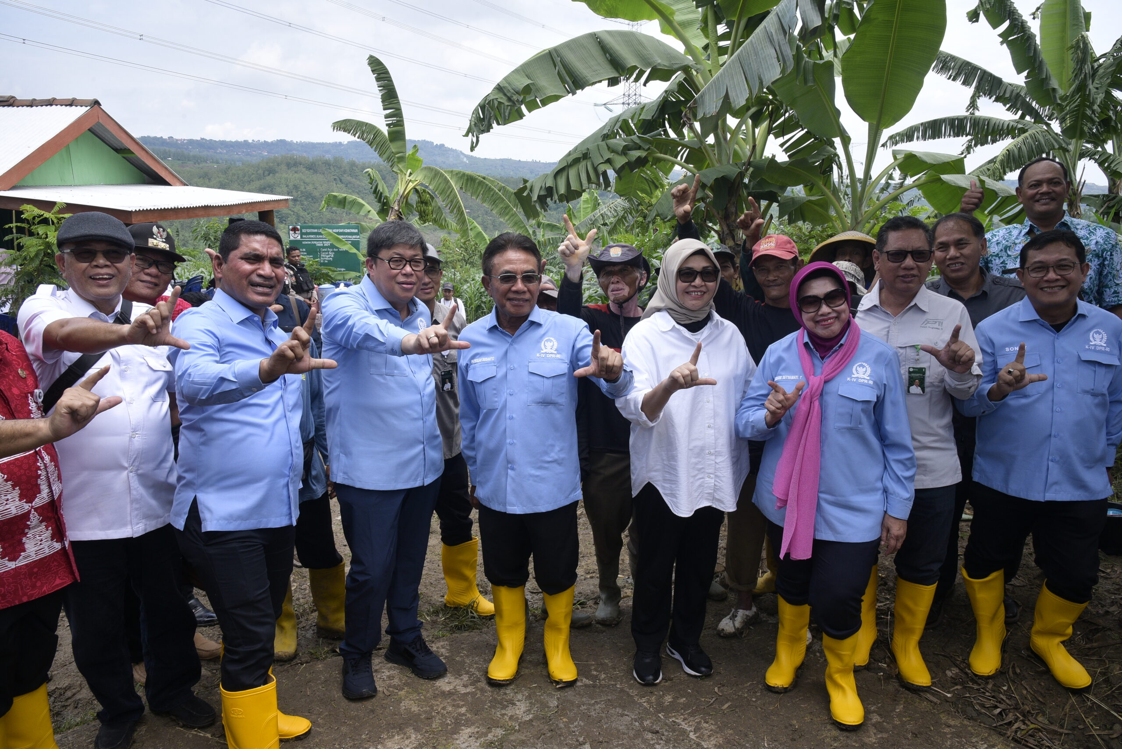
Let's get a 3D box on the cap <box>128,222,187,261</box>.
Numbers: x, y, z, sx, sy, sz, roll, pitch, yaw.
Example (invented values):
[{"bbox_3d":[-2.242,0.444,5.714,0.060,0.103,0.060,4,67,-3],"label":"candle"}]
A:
[{"bbox_3d":[-1.463,-0.467,2.623,0.260,0.130,0.190,11,17,41],"label":"cap"}]

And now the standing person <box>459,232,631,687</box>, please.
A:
[{"bbox_3d":[-0.061,0.351,2.526,0.560,1.630,0.460,-2,13,-8],"label":"standing person"}]

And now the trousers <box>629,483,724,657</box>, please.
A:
[{"bbox_3d":[0.420,0.629,2.741,0.370,0.930,0.290,-1,12,-6],"label":"trousers"}]

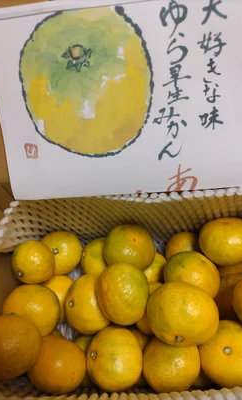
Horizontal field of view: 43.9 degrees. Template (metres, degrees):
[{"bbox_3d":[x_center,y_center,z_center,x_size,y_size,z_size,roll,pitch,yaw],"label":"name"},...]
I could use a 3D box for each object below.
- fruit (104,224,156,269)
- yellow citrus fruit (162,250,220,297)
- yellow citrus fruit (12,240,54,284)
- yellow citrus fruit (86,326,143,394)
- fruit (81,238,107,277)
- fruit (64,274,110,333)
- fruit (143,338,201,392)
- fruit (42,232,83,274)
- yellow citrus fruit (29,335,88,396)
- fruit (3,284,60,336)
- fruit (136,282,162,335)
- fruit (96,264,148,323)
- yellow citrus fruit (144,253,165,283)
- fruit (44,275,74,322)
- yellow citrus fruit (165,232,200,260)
[{"bbox_3d":[0.011,0.059,0.370,0.063,0.056,0.062,-2,56,4],"label":"fruit"},{"bbox_3d":[0.084,0.089,0.357,0.065,0.056,0.065,0,63,-31],"label":"yellow citrus fruit"},{"bbox_3d":[-0.112,0.080,0.382,0.054,0.054,0.050,0,33,44],"label":"yellow citrus fruit"},{"bbox_3d":[-0.007,0.174,0.328,0.063,0.057,0.063,0,84,47],"label":"yellow citrus fruit"},{"bbox_3d":[-0.026,0.078,0.409,0.052,0.059,0.059,6,87,-27],"label":"fruit"},{"bbox_3d":[-0.034,0.122,0.350,0.056,0.065,0.065,0,90,-38],"label":"fruit"},{"bbox_3d":[0.053,0.170,0.311,0.060,0.057,0.060,-2,56,4],"label":"fruit"},{"bbox_3d":[-0.083,0.073,0.416,0.059,0.053,0.059,0,87,15],"label":"fruit"},{"bbox_3d":[-0.067,0.173,0.315,0.061,0.057,0.061,-2,56,4],"label":"yellow citrus fruit"},{"bbox_3d":[-0.105,0.131,0.352,0.065,0.057,0.065,0,96,45],"label":"fruit"},{"bbox_3d":[0.039,0.129,0.358,0.061,0.057,0.061,-2,56,4],"label":"fruit"},{"bbox_3d":[0.002,0.099,0.315,0.055,0.063,0.064,-2,56,4],"label":"fruit"},{"bbox_3d":[0.039,0.099,0.412,0.060,0.057,0.060,-2,56,4],"label":"yellow citrus fruit"},{"bbox_3d":[-0.081,0.131,0.397,0.061,0.059,0.062,-2,56,4],"label":"fruit"},{"bbox_3d":[0.091,0.073,0.411,0.061,0.054,0.061,0,65,2],"label":"yellow citrus fruit"}]

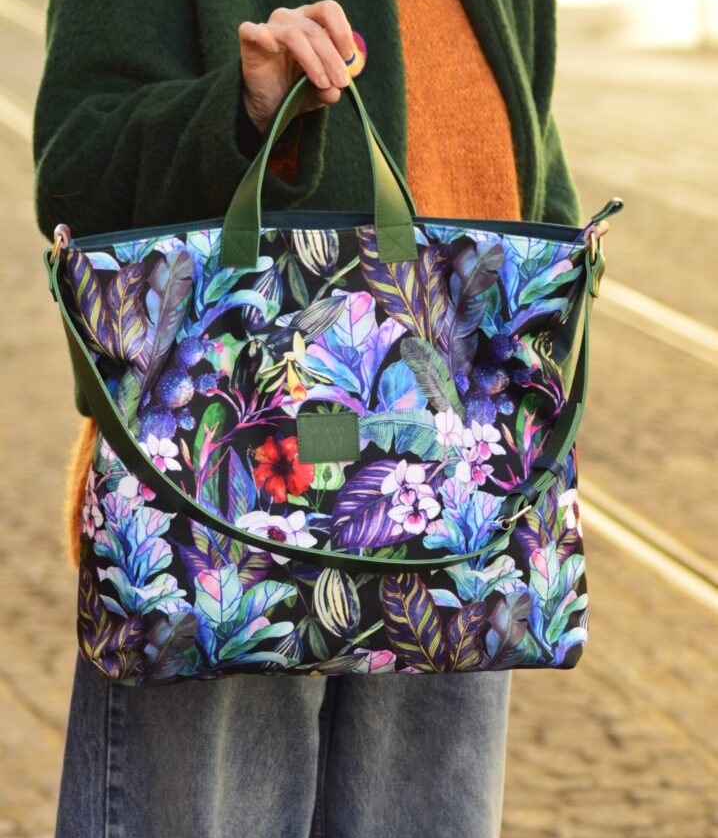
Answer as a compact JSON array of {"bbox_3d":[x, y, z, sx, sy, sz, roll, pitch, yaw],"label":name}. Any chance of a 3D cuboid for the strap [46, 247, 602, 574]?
[{"bbox_3d":[-0.030,-0.008,4.120,0.468,0.262,0.110,0,8,0],"label":"strap"}]

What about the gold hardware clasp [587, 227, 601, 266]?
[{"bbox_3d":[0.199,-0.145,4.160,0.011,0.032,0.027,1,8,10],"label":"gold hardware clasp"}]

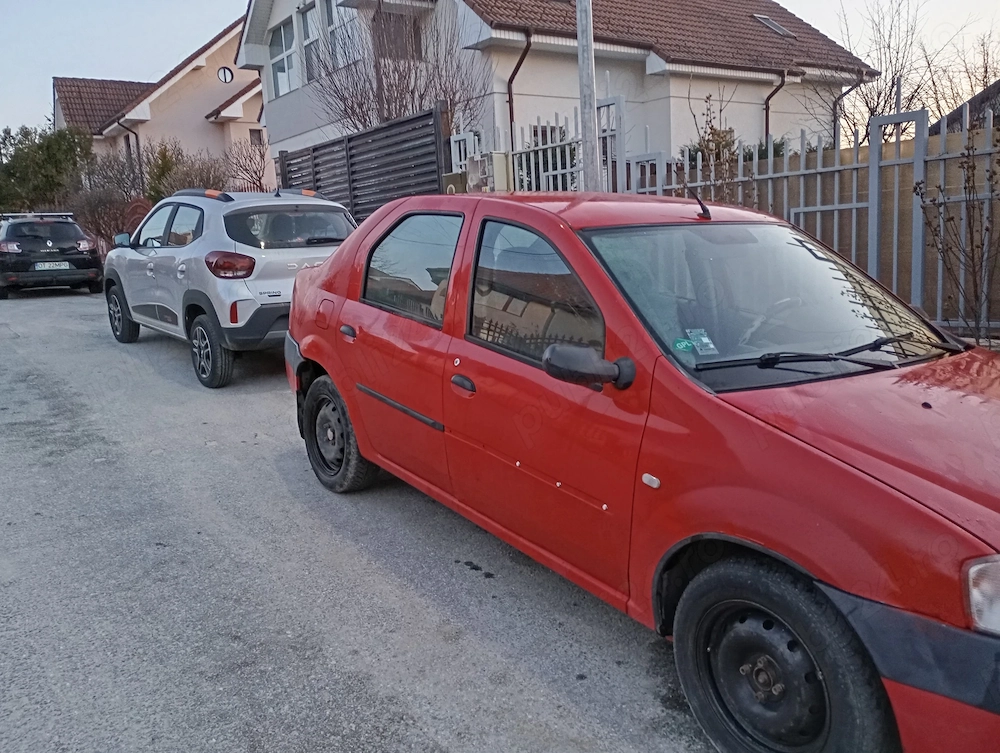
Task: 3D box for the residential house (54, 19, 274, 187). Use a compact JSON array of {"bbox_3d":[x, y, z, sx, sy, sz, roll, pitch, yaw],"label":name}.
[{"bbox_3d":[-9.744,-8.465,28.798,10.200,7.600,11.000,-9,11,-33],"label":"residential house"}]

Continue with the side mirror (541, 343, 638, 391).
[{"bbox_3d":[0.257,-0.023,2.346,0.225,0.125,0.180,-9,16,-35],"label":"side mirror"}]

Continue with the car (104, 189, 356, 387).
[{"bbox_3d":[-2.510,-0.970,7.571,1.660,1.510,3.730,-10,16,-38],"label":"car"}]

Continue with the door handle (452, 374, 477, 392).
[{"bbox_3d":[-0.132,0.020,2.966,0.040,0.050,0.160,-9,16,-35],"label":"door handle"}]

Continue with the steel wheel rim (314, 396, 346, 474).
[{"bbox_3d":[-0.823,0.291,4.195,0.150,0.410,0.410,-9,16,-35],"label":"steel wheel rim"}]

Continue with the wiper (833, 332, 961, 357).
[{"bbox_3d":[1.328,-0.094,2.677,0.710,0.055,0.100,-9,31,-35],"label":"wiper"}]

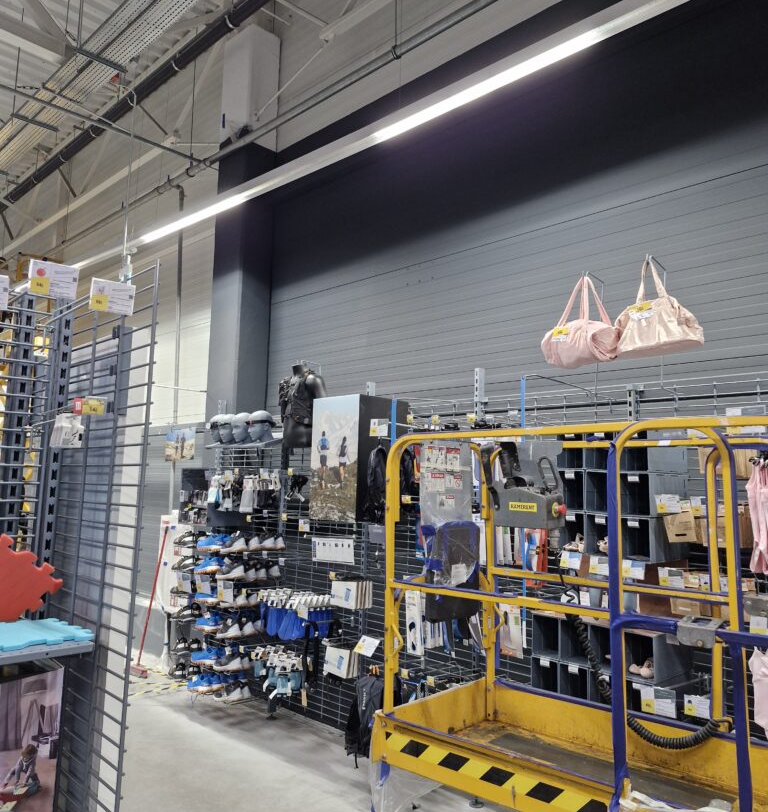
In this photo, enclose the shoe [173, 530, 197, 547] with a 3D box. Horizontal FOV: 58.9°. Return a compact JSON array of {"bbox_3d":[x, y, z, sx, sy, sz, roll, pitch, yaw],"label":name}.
[{"bbox_3d":[-1.646,1.098,5.615,0.280,0.120,0.105,-5,-9,41],"label":"shoe"}]

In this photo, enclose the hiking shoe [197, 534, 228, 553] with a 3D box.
[{"bbox_3d":[-1.353,1.077,5.319,0.285,0.125,0.105,-5,-9,41],"label":"hiking shoe"}]

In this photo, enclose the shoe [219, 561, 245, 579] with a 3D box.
[{"bbox_3d":[-1.062,1.142,4.752,0.265,0.115,0.100,-5,-9,43],"label":"shoe"}]

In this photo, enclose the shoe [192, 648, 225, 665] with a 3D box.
[{"bbox_3d":[-1.384,1.929,5.255,0.285,0.120,0.105,-15,-16,43],"label":"shoe"}]

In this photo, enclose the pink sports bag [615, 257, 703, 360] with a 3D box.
[{"bbox_3d":[1.200,-0.433,2.964,0.170,0.410,0.370,7,-9,-40],"label":"pink sports bag"}]

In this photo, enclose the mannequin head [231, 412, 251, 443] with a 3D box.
[{"bbox_3d":[-1.216,0.192,5.923,0.165,0.270,0.220,-6,-11,44],"label":"mannequin head"}]

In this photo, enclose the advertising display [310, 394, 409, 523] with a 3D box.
[{"bbox_3d":[-0.166,0.372,4.675,0.460,0.820,0.470,-6,-11,44],"label":"advertising display"}]

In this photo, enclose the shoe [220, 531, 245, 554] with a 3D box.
[{"bbox_3d":[-1.121,1.042,5.115,0.285,0.120,0.105,-16,-17,43],"label":"shoe"}]

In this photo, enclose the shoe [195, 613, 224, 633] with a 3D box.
[{"bbox_3d":[-1.340,1.672,5.225,0.285,0.125,0.105,-5,-9,40],"label":"shoe"}]

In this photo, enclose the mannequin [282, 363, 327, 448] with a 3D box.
[{"bbox_3d":[-0.592,0.000,5.096,0.420,0.620,0.270,-5,-9,44],"label":"mannequin"}]

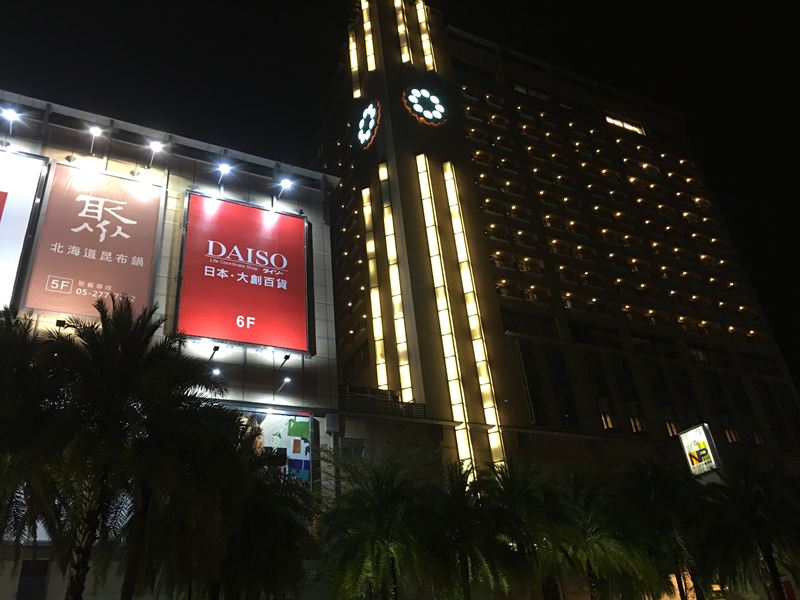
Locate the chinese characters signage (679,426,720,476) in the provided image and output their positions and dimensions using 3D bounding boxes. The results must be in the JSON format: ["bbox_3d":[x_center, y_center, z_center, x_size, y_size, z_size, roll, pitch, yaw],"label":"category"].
[{"bbox_3d":[18.601,9.384,41.570,0.473,2.781,1.782,14,-37,-31],"label":"chinese characters signage"}]

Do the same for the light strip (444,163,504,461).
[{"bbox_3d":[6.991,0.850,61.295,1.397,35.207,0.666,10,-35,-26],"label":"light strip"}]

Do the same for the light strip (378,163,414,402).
[{"bbox_3d":[-0.595,-2.068,62.375,0.645,27.305,1.204,10,-34,-25],"label":"light strip"}]

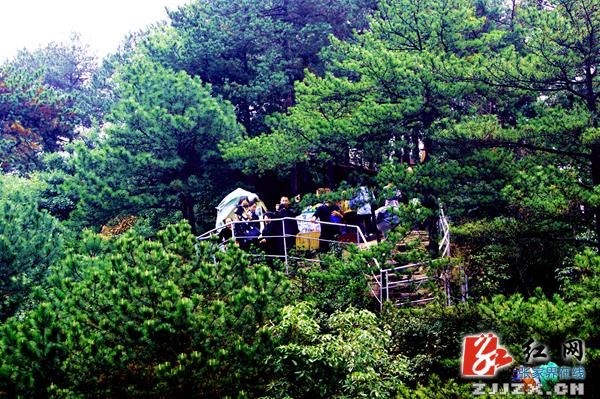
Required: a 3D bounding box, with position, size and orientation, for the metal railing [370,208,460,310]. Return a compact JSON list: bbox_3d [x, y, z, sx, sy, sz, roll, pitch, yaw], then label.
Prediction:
[{"bbox_3d":[2.538,1.318,30.000,2.000,2.200,1.800,0,-2,0],"label":"metal railing"}]

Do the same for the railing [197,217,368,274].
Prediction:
[{"bbox_3d":[-0.388,1.032,30.300,3.800,1.300,2.000,0,-2,7],"label":"railing"}]

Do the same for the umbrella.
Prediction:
[{"bbox_3d":[-1.361,0.231,31.500,1.200,0.900,1.100,0,-2,0],"label":"umbrella"}]

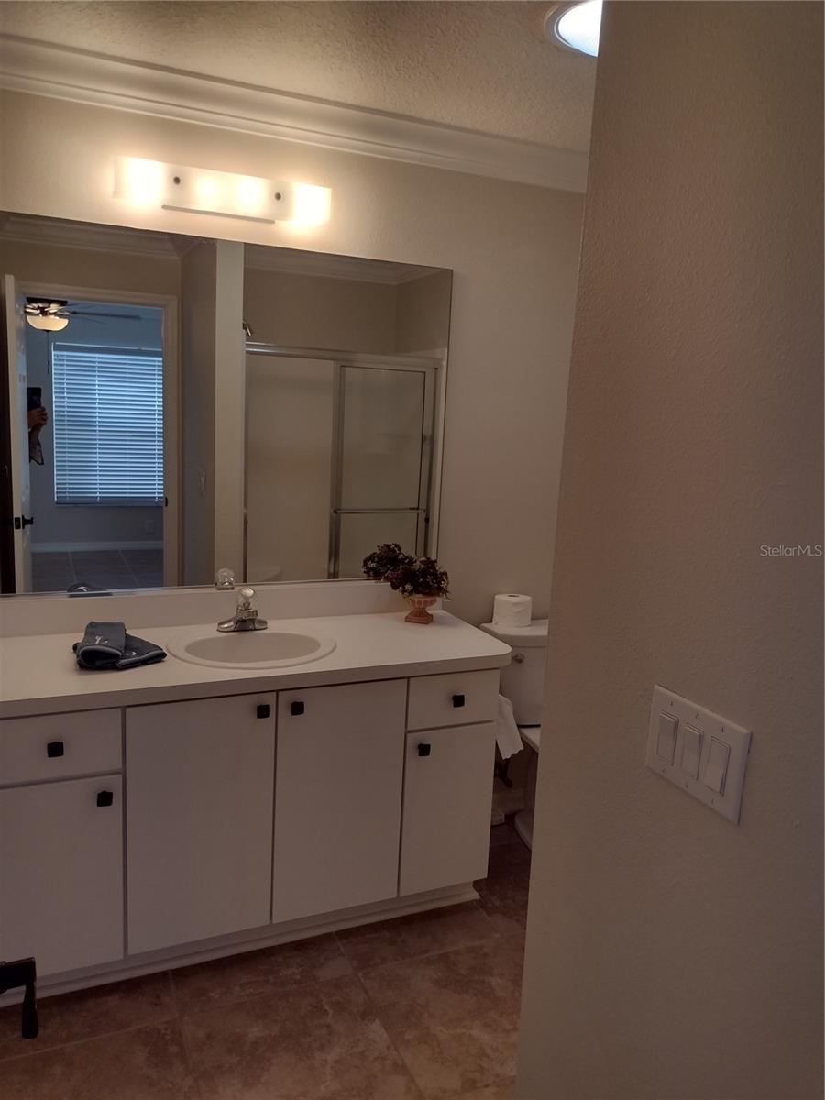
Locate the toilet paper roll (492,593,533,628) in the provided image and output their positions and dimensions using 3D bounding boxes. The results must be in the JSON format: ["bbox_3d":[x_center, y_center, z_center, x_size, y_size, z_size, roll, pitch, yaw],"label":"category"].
[{"bbox_3d":[0.351,0.213,2.981,0.120,0.100,0.120,3,10,0],"label":"toilet paper roll"}]

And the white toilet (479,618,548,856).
[{"bbox_3d":[0.561,0.686,2.861,0.470,0.762,0.700,-2,11,-25],"label":"white toilet"}]

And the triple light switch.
[{"bbox_3d":[0.360,0.258,1.098,0.010,0.115,0.163,-2,11,-25],"label":"triple light switch"}]

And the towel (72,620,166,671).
[{"bbox_3d":[-0.774,0.243,2.270,0.225,0.070,0.230,-2,11,-25],"label":"towel"}]

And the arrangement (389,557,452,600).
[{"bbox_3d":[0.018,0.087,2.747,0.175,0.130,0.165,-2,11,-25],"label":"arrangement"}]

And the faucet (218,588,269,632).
[{"bbox_3d":[-0.499,0.178,2.539,0.155,0.132,0.130,-2,11,-25],"label":"faucet"}]

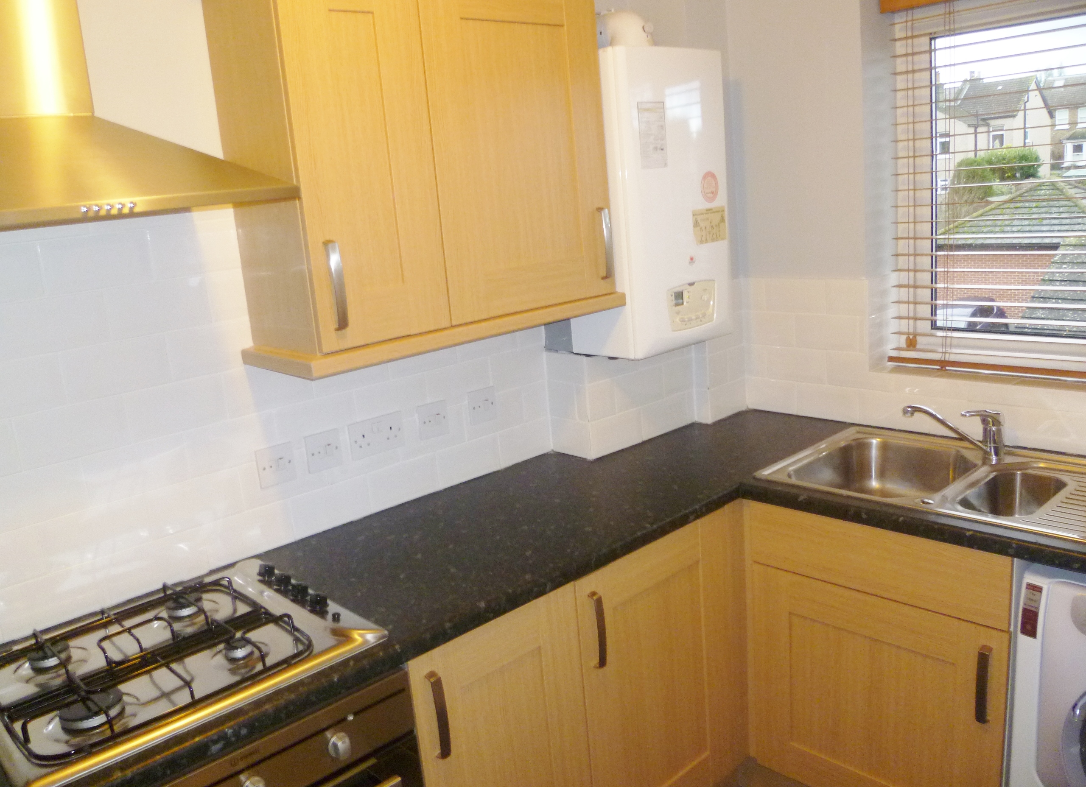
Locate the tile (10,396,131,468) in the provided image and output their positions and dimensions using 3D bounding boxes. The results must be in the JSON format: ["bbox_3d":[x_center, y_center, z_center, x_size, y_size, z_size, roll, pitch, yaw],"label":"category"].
[{"bbox_3d":[-0.883,0.071,1.653,0.200,0.100,0.009,-16,17,-40],"label":"tile"}]

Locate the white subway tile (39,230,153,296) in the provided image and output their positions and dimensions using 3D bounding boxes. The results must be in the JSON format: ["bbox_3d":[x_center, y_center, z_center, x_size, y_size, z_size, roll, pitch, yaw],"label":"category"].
[{"bbox_3d":[-0.836,-0.247,1.655,0.198,0.100,0.009,-16,17,-39],"label":"white subway tile"}]

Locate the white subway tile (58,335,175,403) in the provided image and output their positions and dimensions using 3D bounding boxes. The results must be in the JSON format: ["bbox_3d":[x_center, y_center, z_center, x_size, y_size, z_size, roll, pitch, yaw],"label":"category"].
[{"bbox_3d":[-0.819,-0.052,1.693,0.200,0.100,0.009,-16,17,-40],"label":"white subway tile"}]

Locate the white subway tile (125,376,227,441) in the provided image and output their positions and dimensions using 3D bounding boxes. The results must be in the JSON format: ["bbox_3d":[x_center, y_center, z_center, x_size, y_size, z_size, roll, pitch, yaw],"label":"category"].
[{"bbox_3d":[-0.727,0.027,1.746,0.200,0.100,0.009,-16,17,-40],"label":"white subway tile"}]

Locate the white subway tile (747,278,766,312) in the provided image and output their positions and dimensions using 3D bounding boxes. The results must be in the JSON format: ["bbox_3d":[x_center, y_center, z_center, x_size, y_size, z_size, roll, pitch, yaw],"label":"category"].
[{"bbox_3d":[0.649,-0.299,2.662,0.009,0.100,0.066,-16,17,-40],"label":"white subway tile"}]

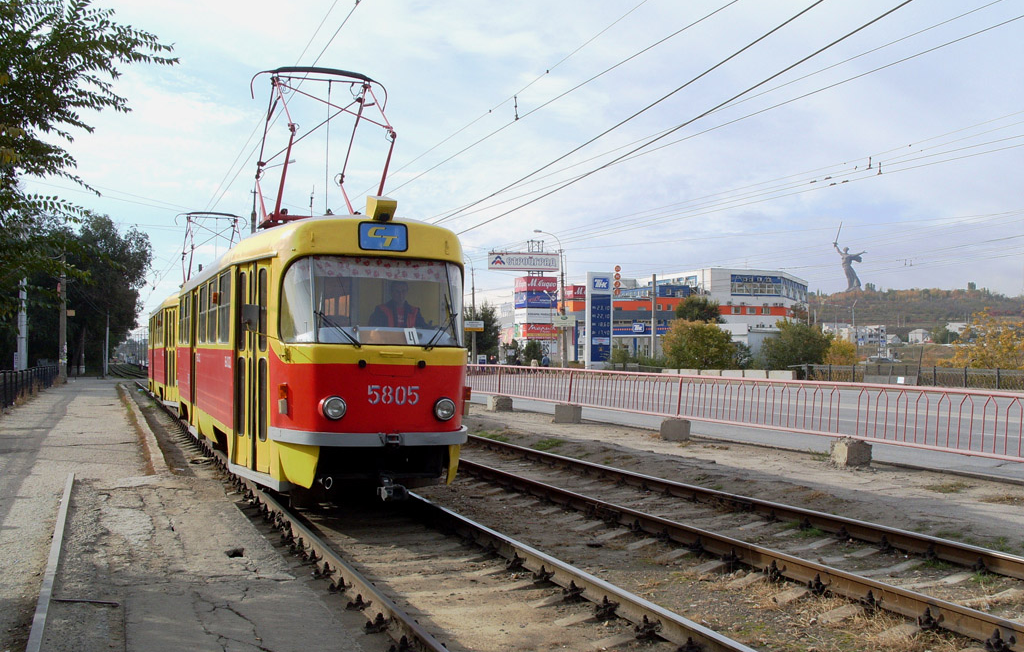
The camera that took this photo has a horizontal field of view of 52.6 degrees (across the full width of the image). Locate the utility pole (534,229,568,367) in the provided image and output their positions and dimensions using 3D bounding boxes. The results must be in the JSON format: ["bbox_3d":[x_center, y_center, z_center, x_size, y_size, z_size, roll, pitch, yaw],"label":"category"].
[{"bbox_3d":[3.166,-2.004,83.000,2.700,11.600,0.450,2,-2,-22],"label":"utility pole"}]

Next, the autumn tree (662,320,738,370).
[{"bbox_3d":[14.018,1.710,77.000,5.300,4.400,5.500,1,-2,0],"label":"autumn tree"}]

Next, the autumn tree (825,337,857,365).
[{"bbox_3d":[25.304,2.395,80.000,3.100,3.200,3.100,2,-2,-22],"label":"autumn tree"}]

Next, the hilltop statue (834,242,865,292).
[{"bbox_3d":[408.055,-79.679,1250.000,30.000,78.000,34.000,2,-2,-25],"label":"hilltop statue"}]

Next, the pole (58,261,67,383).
[{"bbox_3d":[-20.174,-0.359,46.500,0.320,6.000,0.320,2,-2,-22],"label":"pole"}]

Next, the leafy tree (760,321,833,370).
[{"bbox_3d":[18.685,1.576,68.000,4.600,4.000,4.700,2,-2,-22],"label":"leafy tree"}]

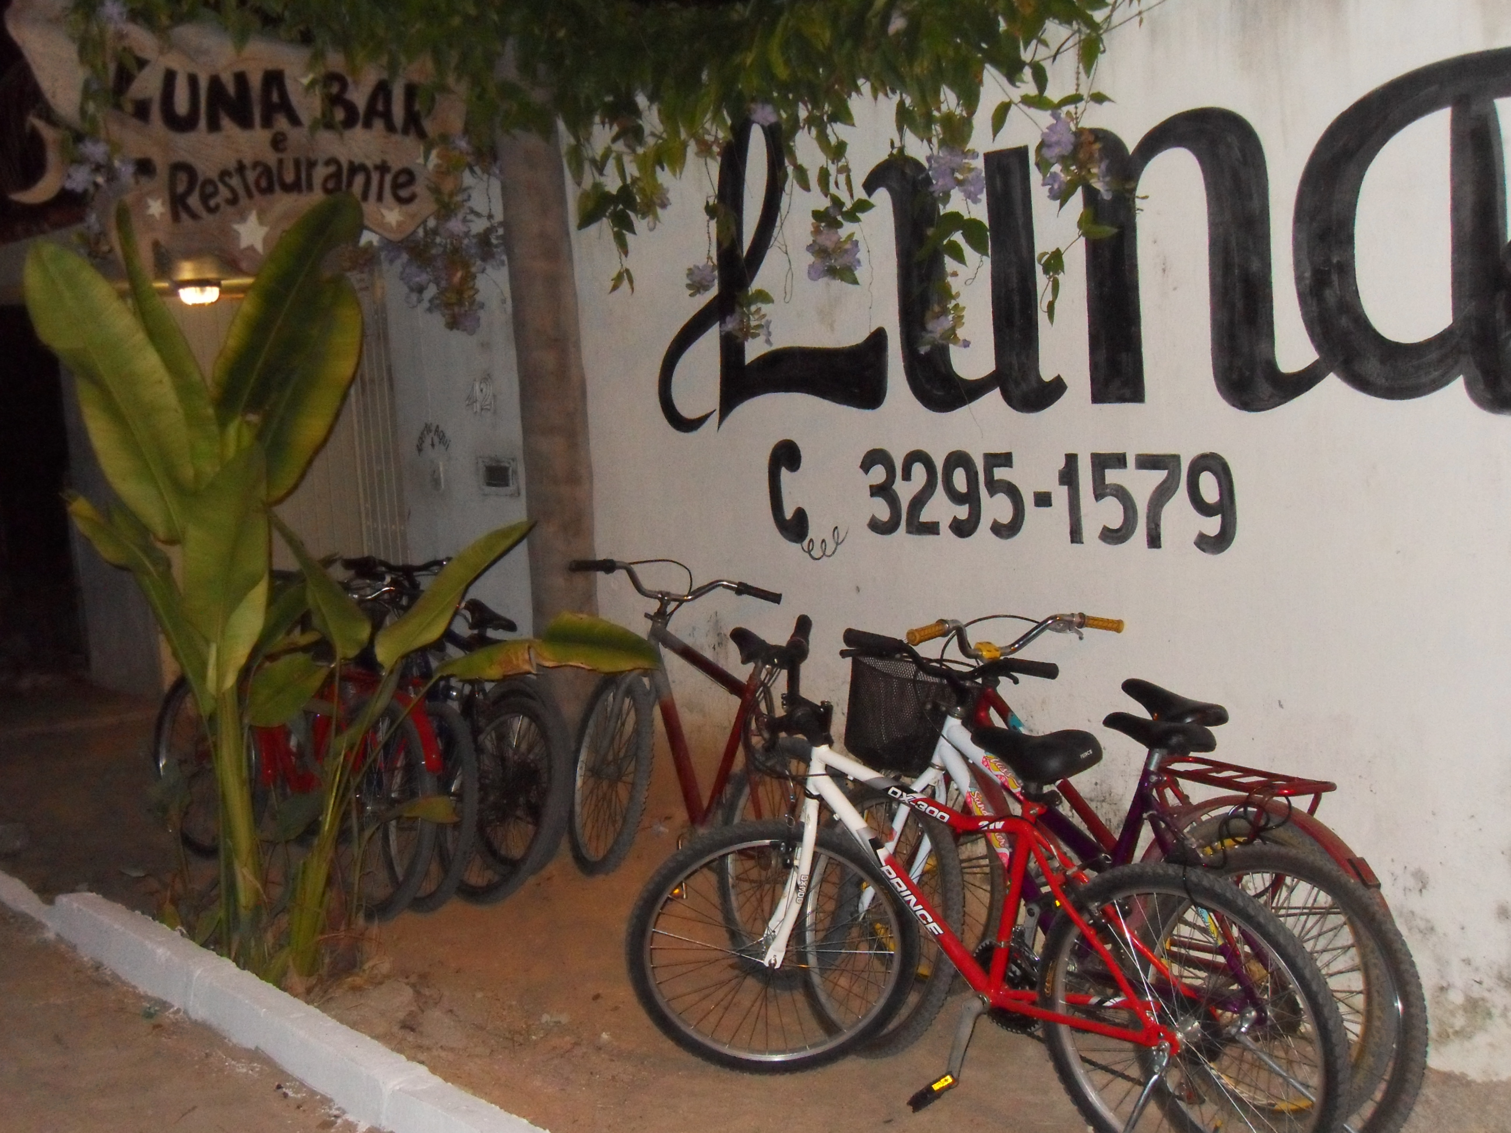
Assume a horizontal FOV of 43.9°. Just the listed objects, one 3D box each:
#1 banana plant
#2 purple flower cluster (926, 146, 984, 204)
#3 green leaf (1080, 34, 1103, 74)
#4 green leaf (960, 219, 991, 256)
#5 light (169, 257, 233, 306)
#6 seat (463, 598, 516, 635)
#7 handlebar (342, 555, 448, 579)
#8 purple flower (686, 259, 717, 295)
[{"bbox_3d":[-1.110,0.039,5.000,1.580,2.040,1.200,-4,7,-6],"label":"banana plant"},{"bbox_3d":[0.502,-0.986,4.720,0.145,0.142,0.125,-2,8,7],"label":"purple flower cluster"},{"bbox_3d":[0.760,-1.161,4.250,0.054,0.092,0.025,0,8,24],"label":"green leaf"},{"bbox_3d":[0.540,-0.806,4.600,0.073,0.093,0.040,0,8,24],"label":"green leaf"},{"bbox_3d":[-2.421,-1.248,8.200,0.270,0.220,0.260,-5,7,-17],"label":"light"},{"bbox_3d":[-0.855,0.159,5.950,0.170,0.110,0.250,3,3,-33],"label":"seat"},{"bbox_3d":[-1.200,0.002,6.500,0.530,0.090,0.150,1,4,-33],"label":"handlebar"},{"bbox_3d":[-0.156,-0.840,5.450,0.089,0.104,0.080,-2,7,18],"label":"purple flower"}]

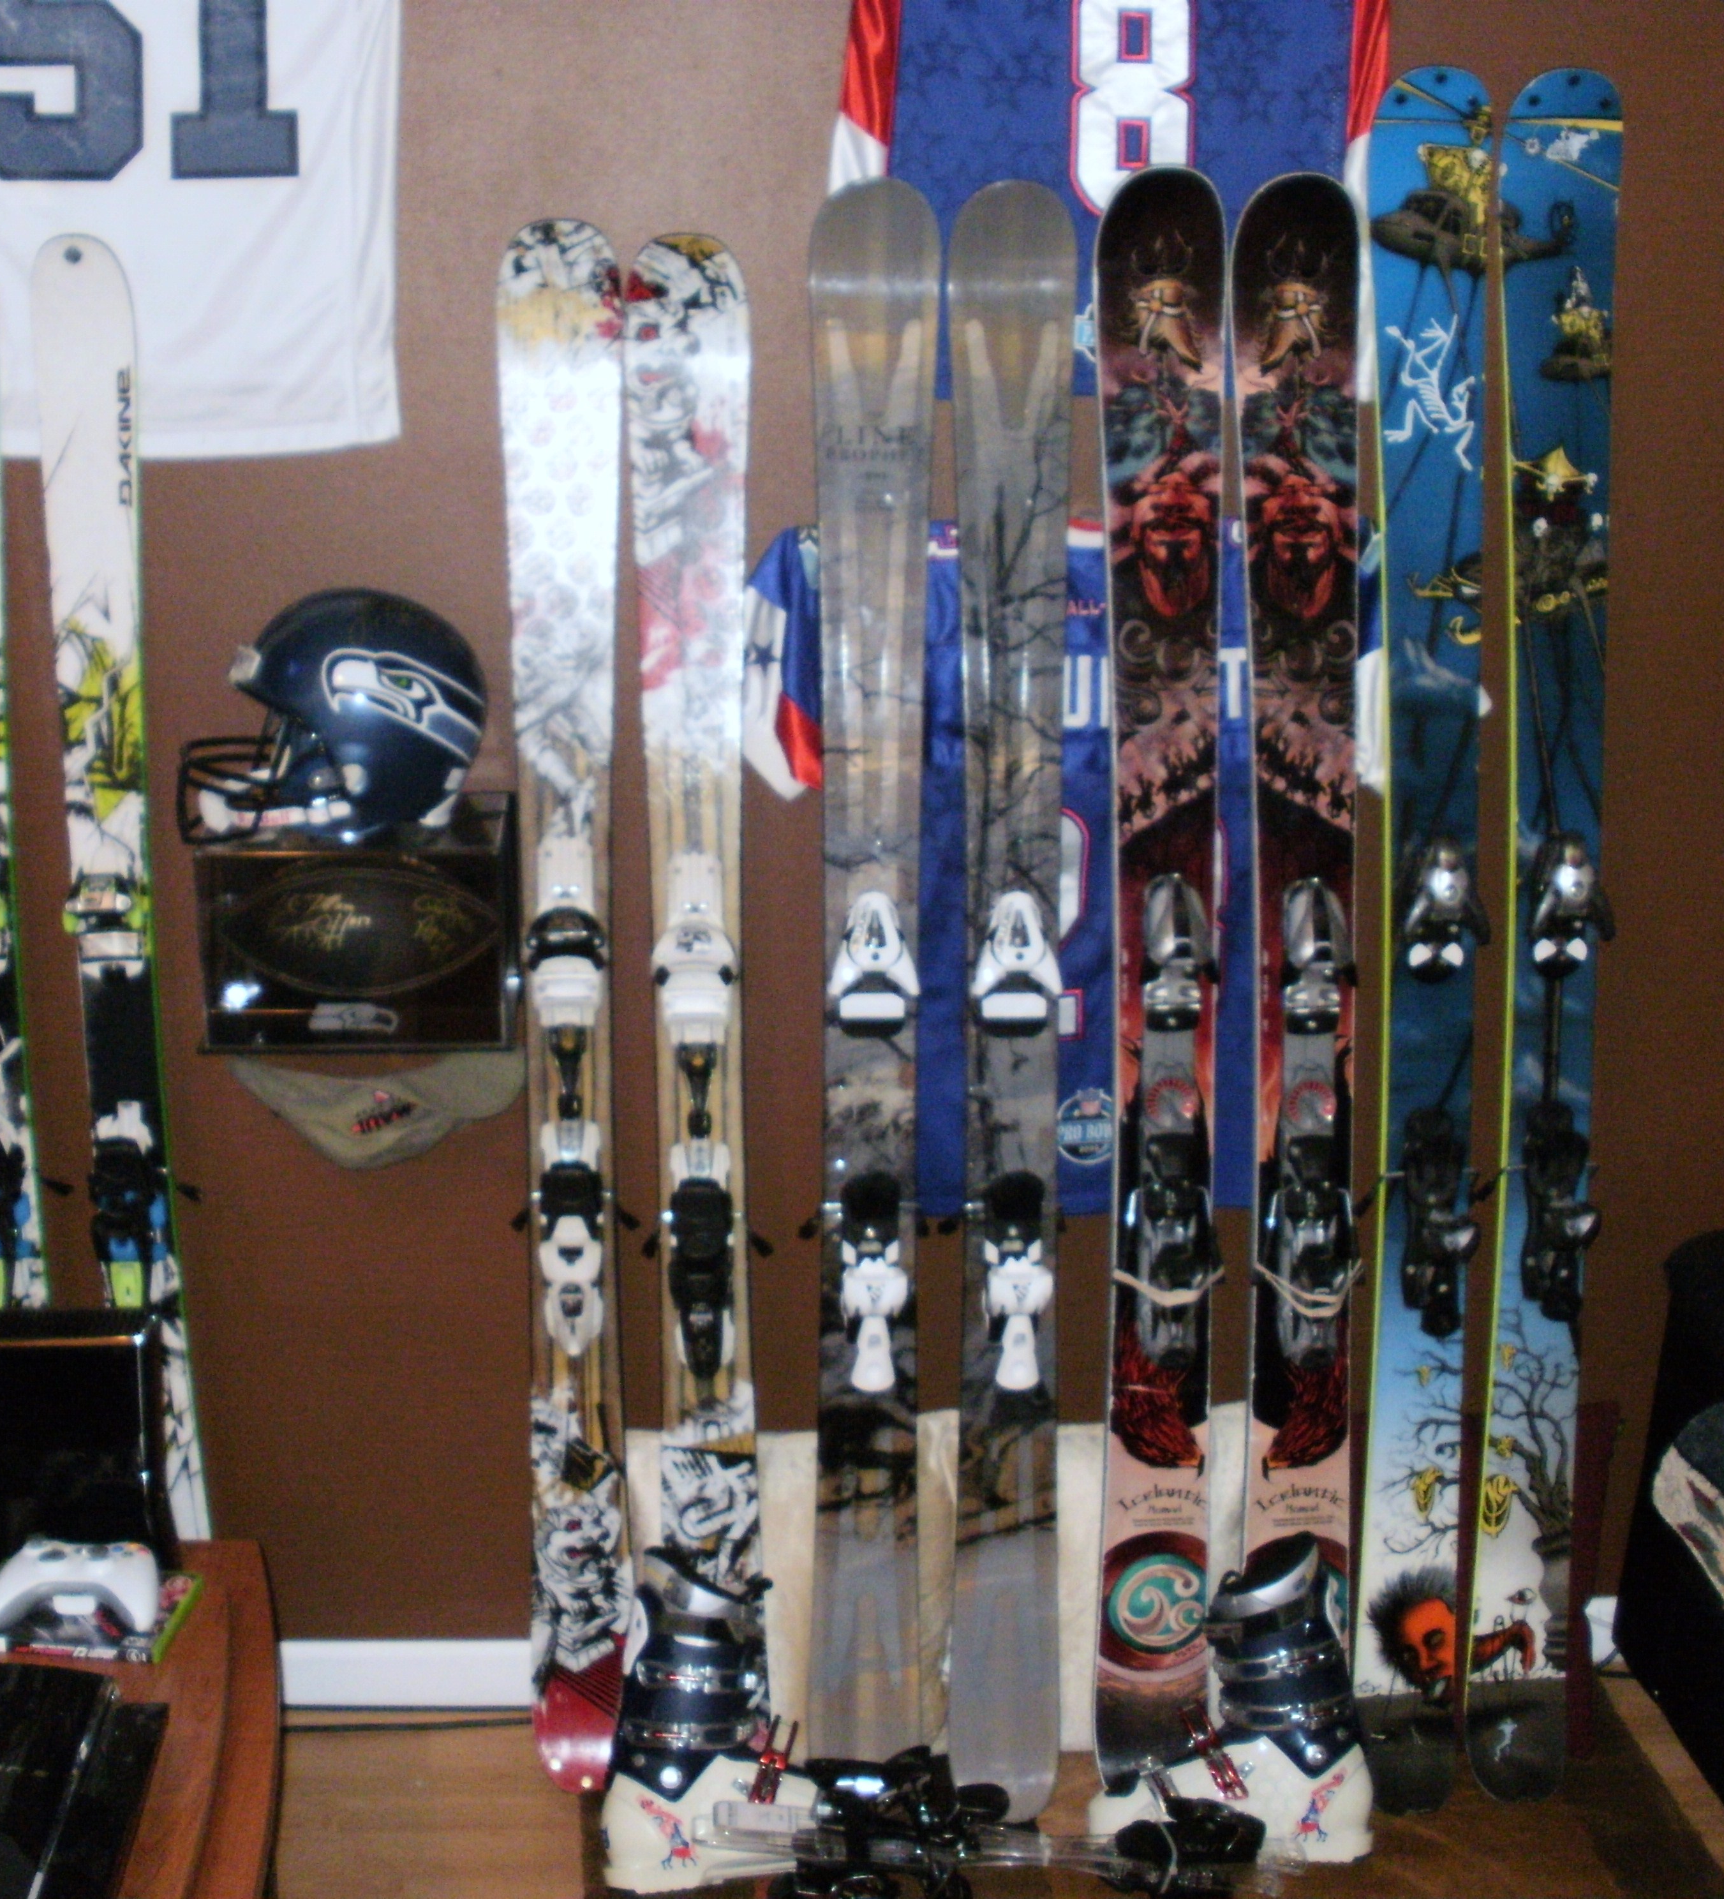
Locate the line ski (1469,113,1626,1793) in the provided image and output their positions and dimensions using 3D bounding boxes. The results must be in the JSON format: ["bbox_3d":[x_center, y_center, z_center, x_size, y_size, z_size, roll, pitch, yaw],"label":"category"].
[{"bbox_3d":[0.729,0.022,2.840,0.130,1.880,0.110,0,6,-3],"label":"line ski"}]

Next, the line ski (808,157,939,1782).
[{"bbox_3d":[0.009,0.086,2.816,0.138,1.781,0.090,0,6,-4],"label":"line ski"}]

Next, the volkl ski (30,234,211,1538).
[{"bbox_3d":[-0.788,0.121,2.802,0.110,1.715,0.085,-1,8,-4],"label":"volkl ski"}]

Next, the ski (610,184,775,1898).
[{"bbox_3d":[-0.176,0.106,2.827,0.135,1.720,0.110,-1,7,-3],"label":"ski"}]

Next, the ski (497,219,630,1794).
[{"bbox_3d":[-0.313,0.098,2.838,0.135,1.720,0.110,0,8,-3],"label":"ski"}]

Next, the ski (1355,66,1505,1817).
[{"bbox_3d":[0.603,0.025,2.830,0.130,1.880,0.110,-1,6,-3],"label":"ski"}]

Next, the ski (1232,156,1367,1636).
[{"bbox_3d":[0.473,0.078,2.837,0.140,1.789,0.090,-1,5,-4],"label":"ski"}]

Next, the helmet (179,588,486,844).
[{"bbox_3d":[-0.544,-0.239,2.710,0.318,0.262,0.235,-1,13,-3],"label":"helmet"}]

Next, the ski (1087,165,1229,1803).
[{"bbox_3d":[0.324,0.076,2.831,0.140,1.793,0.090,-1,5,-4],"label":"ski"}]

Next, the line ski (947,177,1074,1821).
[{"bbox_3d":[0.158,0.088,2.815,0.138,1.780,0.090,-1,5,-4],"label":"line ski"}]

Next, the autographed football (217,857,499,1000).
[{"bbox_3d":[-0.506,-0.022,2.660,0.282,0.162,0.162,-1,14,-4],"label":"autographed football"}]

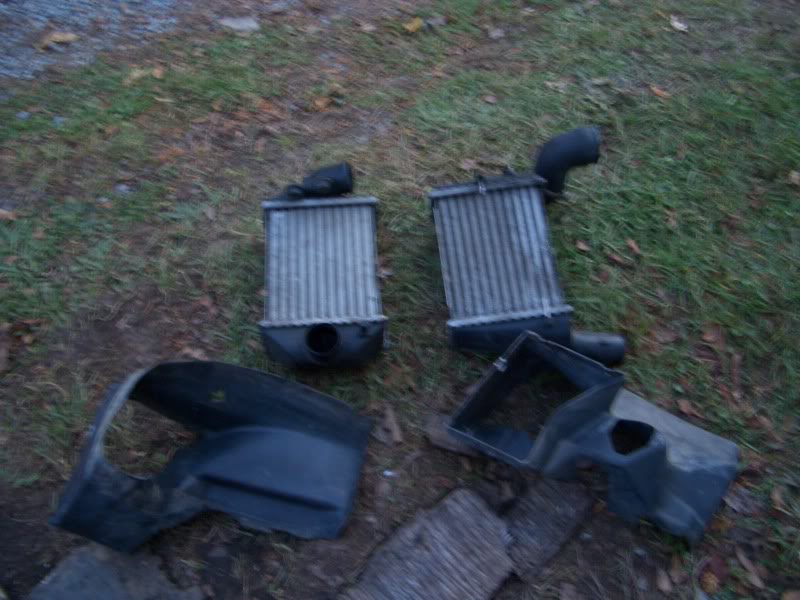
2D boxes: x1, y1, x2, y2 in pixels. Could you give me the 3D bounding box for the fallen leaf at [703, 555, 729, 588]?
[{"bbox_3d":[0.469,0.404,1.203,0.032,0.015,0.050,19,62,12],"label":"fallen leaf"}]

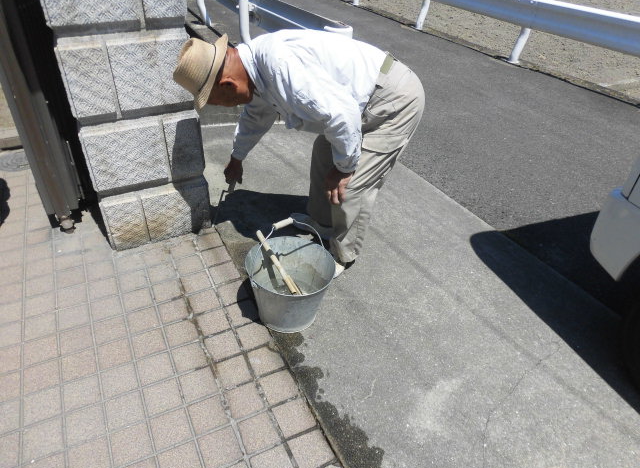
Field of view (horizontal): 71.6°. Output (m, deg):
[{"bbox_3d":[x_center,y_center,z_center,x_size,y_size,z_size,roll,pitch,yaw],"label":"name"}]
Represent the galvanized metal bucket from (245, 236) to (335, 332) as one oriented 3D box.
[{"bbox_3d":[-0.107,0.190,1.565,0.300,0.236,0.300,4,38,-3],"label":"galvanized metal bucket"}]

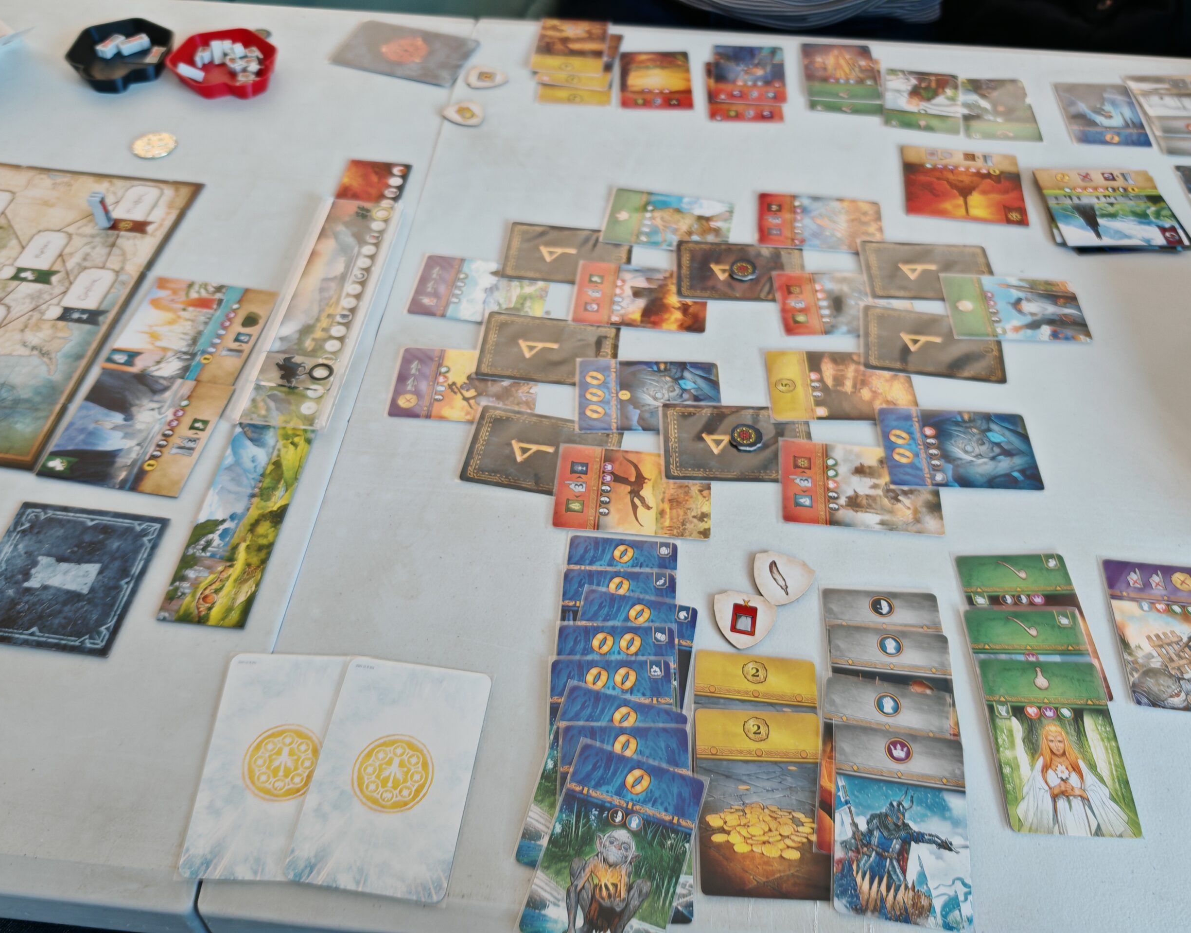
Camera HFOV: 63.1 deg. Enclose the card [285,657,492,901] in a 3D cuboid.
[{"bbox_3d":[-0.075,0.114,0.364,0.058,0.002,0.087,6,53,5],"label":"card"}]

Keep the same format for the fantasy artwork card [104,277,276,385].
[{"bbox_3d":[-0.200,-0.069,0.484,0.066,0.002,0.066,7,53,5],"label":"fantasy artwork card"}]

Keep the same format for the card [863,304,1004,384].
[{"bbox_3d":[0.200,-0.074,0.575,0.080,0.001,0.054,7,53,5],"label":"card"}]

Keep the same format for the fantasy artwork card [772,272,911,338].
[{"bbox_3d":[0.129,-0.083,0.499,0.069,0.001,0.046,0,53,-1],"label":"fantasy artwork card"}]

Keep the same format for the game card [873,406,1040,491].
[{"bbox_3d":[0.197,-0.010,0.527,0.080,0.001,0.054,2,53,2],"label":"game card"}]

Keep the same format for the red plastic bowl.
[{"bbox_3d":[-0.246,-0.265,0.645,0.073,0.016,0.071,0,53,0],"label":"red plastic bowl"}]

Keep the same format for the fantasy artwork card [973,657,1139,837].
[{"bbox_3d":[0.170,0.102,0.358,0.046,0.001,0.069,3,53,2],"label":"fantasy artwork card"}]

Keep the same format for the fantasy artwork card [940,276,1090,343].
[{"bbox_3d":[0.257,-0.097,0.592,0.080,0.001,0.054,3,53,2],"label":"fantasy artwork card"}]

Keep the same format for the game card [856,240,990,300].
[{"bbox_3d":[0.177,-0.103,0.514,0.069,0.001,0.046,2,53,1],"label":"game card"}]

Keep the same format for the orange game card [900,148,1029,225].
[{"bbox_3d":[0.252,-0.194,0.664,0.079,0.002,0.077,6,53,5],"label":"orange game card"}]

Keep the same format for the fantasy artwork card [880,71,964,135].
[{"bbox_3d":[0.206,-0.230,0.610,0.046,0.001,0.069,10,54,7],"label":"fantasy artwork card"}]

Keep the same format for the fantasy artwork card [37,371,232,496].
[{"bbox_3d":[-0.209,-0.017,0.444,0.066,0.002,0.066,8,53,5],"label":"fantasy artwork card"}]

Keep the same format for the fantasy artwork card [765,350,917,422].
[{"bbox_3d":[0.122,-0.040,0.482,0.071,0.002,0.047,1,53,1],"label":"fantasy artwork card"}]

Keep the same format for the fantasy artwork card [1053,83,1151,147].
[{"bbox_3d":[0.325,-0.227,0.624,0.047,0.002,0.071,4,53,3],"label":"fantasy artwork card"}]

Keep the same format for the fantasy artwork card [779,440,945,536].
[{"bbox_3d":[0.117,0.009,0.429,0.069,0.001,0.046,5,53,3],"label":"fantasy artwork card"}]

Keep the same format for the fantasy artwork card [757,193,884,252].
[{"bbox_3d":[0.129,-0.139,0.558,0.071,0.002,0.047,6,53,5],"label":"fantasy artwork card"}]

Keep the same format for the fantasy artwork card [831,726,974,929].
[{"bbox_3d":[0.110,0.128,0.350,0.047,0.002,0.071,7,53,6],"label":"fantasy artwork card"}]

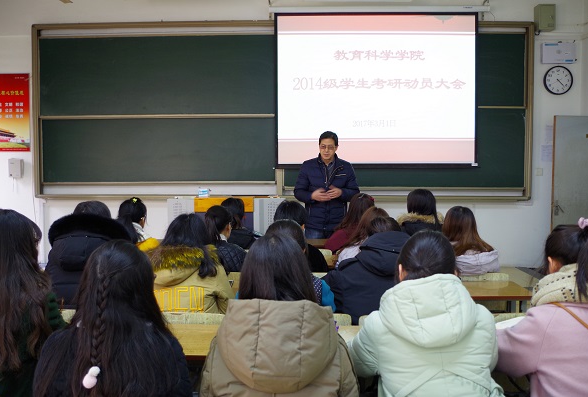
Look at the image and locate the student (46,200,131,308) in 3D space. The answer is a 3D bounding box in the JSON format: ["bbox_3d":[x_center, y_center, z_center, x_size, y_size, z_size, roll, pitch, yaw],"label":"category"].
[{"bbox_3d":[-1.001,0.431,2.660,0.460,0.745,0.400,0,3,2],"label":"student"}]

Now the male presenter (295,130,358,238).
[{"bbox_3d":[0.293,0.259,4.713,0.580,1.735,0.380,0,3,5],"label":"male presenter"}]

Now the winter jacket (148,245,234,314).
[{"bbox_3d":[-0.506,0.510,2.648,0.450,0.589,0.400,0,3,3],"label":"winter jacket"}]

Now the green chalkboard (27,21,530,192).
[{"bbox_3d":[-0.173,-1.045,6.252,6.008,2.086,0.100,0,3,2],"label":"green chalkboard"}]

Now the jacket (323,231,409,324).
[{"bbox_3d":[0.393,0.476,2.618,0.500,0.664,0.400,0,3,6],"label":"jacket"}]

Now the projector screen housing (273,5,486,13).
[{"bbox_3d":[0.990,-2.183,5.989,2.525,0.075,0.090,0,3,2],"label":"projector screen housing"}]

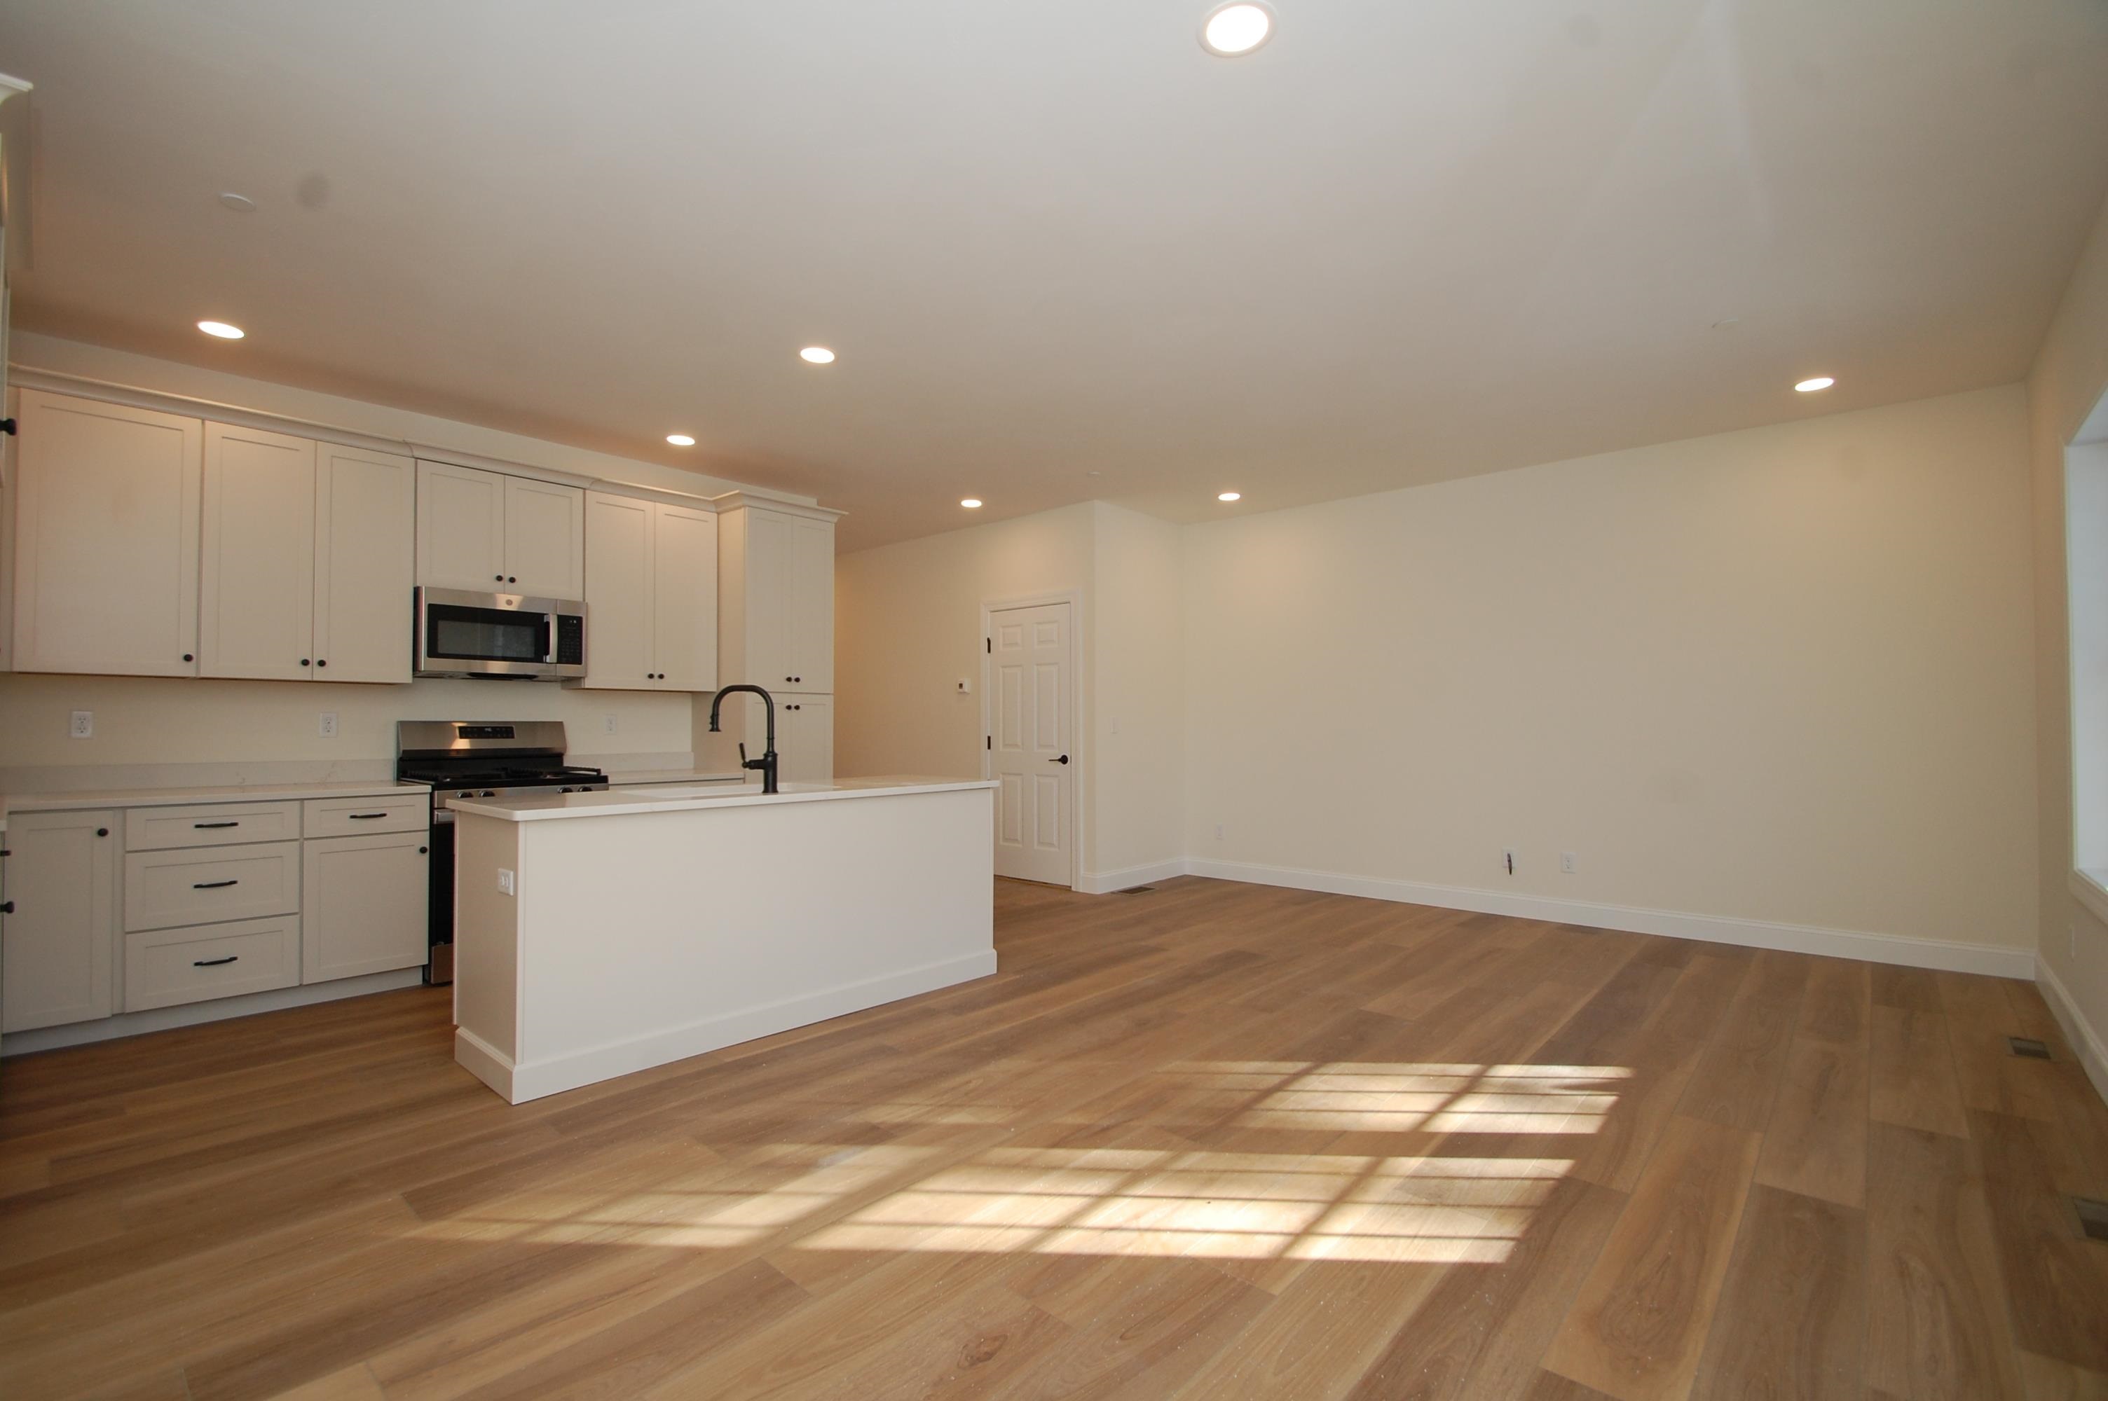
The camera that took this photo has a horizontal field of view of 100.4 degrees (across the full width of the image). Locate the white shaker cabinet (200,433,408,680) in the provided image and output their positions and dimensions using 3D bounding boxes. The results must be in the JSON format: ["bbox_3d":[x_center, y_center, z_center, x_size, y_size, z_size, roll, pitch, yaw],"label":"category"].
[{"bbox_3d":[-3.438,-0.623,4.036,0.319,1.079,0.746,-1,-2,41],"label":"white shaker cabinet"}]

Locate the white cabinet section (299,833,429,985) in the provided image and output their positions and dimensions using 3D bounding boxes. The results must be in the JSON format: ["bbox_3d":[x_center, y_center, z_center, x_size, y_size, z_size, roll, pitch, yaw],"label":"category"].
[{"bbox_3d":[-3.170,0.886,3.977,0.600,0.600,0.440,-2,-2,43],"label":"white cabinet section"}]

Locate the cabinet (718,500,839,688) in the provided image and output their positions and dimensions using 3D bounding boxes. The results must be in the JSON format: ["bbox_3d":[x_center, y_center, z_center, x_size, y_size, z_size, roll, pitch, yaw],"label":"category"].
[{"bbox_3d":[-1.850,-0.590,5.600,0.641,1.107,0.619,-1,-2,41],"label":"cabinet"}]

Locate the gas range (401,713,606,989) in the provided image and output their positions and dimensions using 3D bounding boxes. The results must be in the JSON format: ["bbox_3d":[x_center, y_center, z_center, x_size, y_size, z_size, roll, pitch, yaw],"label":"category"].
[{"bbox_3d":[-2.780,0.707,4.439,0.706,1.199,0.752,-1,-2,41],"label":"gas range"}]

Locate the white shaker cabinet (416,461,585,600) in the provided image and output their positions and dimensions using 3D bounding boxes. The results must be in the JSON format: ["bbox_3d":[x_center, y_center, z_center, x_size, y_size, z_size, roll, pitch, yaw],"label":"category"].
[{"bbox_3d":[-2.938,-0.838,4.611,0.319,0.626,0.769,-1,-2,41],"label":"white shaker cabinet"}]

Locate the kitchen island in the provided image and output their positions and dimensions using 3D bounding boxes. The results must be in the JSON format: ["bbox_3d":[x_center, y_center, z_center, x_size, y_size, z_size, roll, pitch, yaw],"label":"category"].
[{"bbox_3d":[-1.258,0.833,3.757,0.764,0.915,2.114,-1,-2,41],"label":"kitchen island"}]

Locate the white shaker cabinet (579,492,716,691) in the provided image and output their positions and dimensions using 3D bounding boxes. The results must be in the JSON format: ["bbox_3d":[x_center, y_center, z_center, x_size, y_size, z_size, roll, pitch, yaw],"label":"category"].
[{"bbox_3d":[-2.430,-0.598,5.183,0.319,1.079,0.774,-1,-2,41],"label":"white shaker cabinet"}]

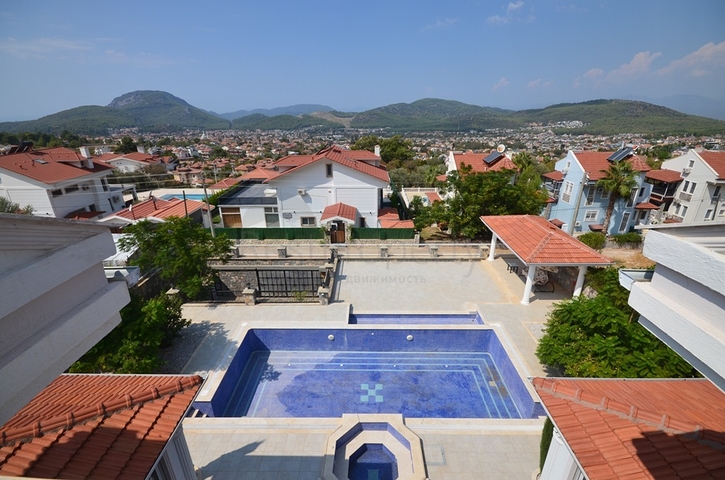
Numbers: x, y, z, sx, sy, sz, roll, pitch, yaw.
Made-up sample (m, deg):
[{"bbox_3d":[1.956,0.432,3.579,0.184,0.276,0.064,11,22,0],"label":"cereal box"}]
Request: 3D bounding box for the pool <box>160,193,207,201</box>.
[{"bbox_3d":[-31.650,-7.173,58.110,9.300,1.200,5.300,0,20,0],"label":"pool"}]

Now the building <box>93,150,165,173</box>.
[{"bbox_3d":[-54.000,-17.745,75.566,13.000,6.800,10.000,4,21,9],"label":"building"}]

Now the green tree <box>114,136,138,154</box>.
[{"bbox_3d":[-55.389,-21.318,75.456,5.600,6.500,5.600,0,22,0],"label":"green tree"}]

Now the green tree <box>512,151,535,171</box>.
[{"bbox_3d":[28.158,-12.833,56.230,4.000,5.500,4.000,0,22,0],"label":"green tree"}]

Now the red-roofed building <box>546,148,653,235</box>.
[{"bbox_3d":[26.300,-5.645,35.999,8.000,8.400,7.000,0,20,0],"label":"red-roofed building"}]

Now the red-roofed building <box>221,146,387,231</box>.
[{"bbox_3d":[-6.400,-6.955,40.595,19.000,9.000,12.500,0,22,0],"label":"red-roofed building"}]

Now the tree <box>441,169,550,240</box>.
[{"bbox_3d":[12.592,-3.713,31.876,9.200,6.900,7.500,0,22,0],"label":"tree"}]

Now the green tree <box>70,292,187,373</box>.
[{"bbox_3d":[-9.750,3.673,13.753,4.500,2.900,4.800,0,20,0],"label":"green tree"}]

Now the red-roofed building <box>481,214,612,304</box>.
[{"bbox_3d":[9.917,0.659,18.928,3.986,3.619,7.633,0,22,0],"label":"red-roofed building"}]

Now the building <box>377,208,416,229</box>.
[{"bbox_3d":[3.700,-1.933,36.637,3.800,2.800,4.800,0,20,0],"label":"building"}]

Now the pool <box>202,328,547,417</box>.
[{"bbox_3d":[0.244,5.681,13.073,11.750,1.400,4.794,0,22,0],"label":"pool"}]

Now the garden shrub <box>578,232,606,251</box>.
[{"bbox_3d":[19.650,0.277,27.855,2.300,1.600,2.200,0,20,0],"label":"garden shrub"}]

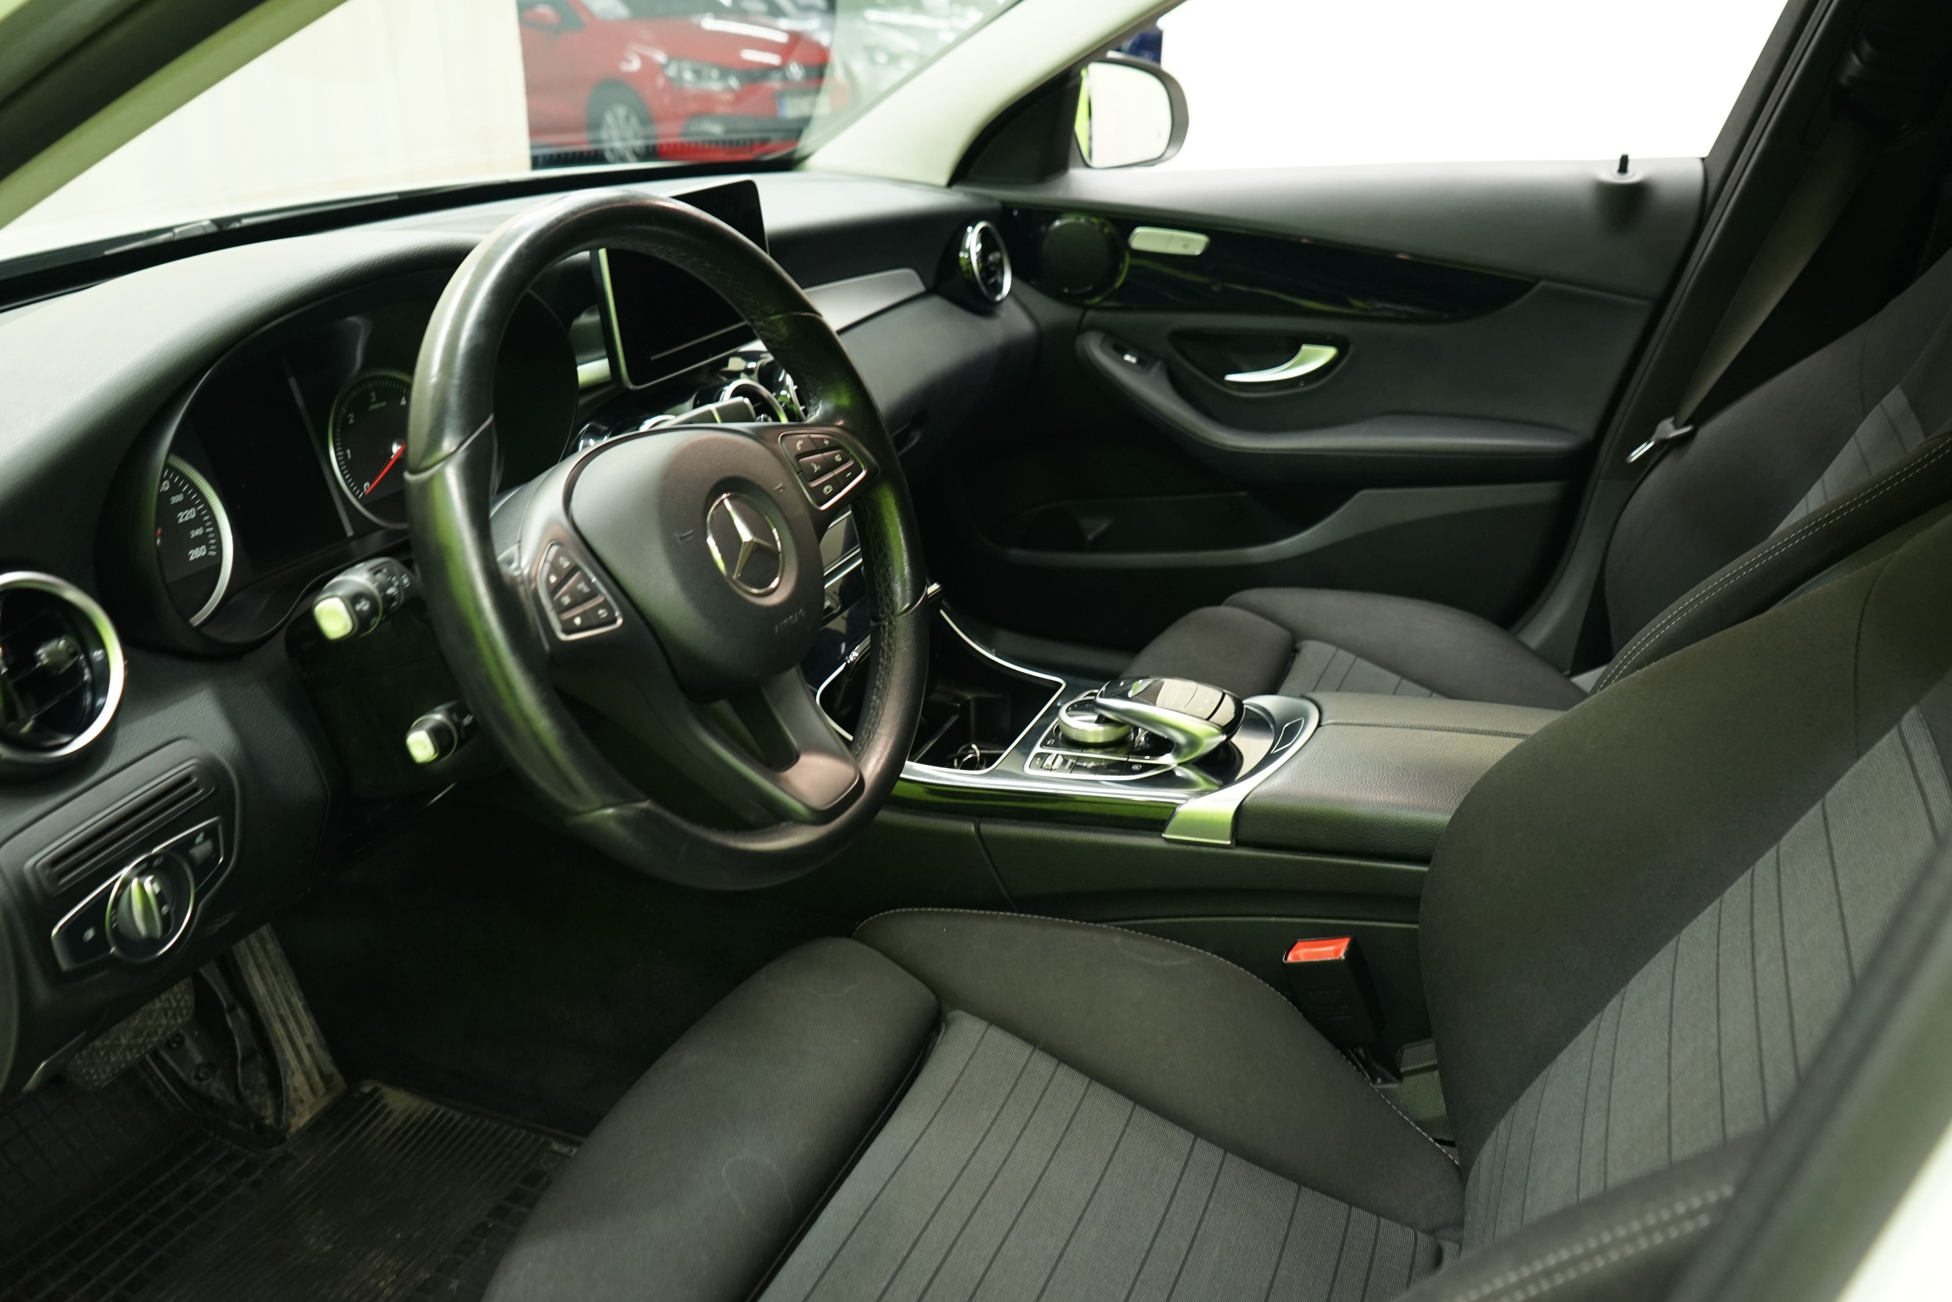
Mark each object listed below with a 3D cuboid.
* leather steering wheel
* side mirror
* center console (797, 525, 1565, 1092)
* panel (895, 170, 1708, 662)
[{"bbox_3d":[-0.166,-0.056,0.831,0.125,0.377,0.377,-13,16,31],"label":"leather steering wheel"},{"bbox_3d":[0.193,-0.685,1.937,0.115,0.145,0.195,16,30,34],"label":"side mirror"},{"bbox_3d":[0.159,0.110,1.201,0.720,0.340,0.260,9,27,23],"label":"center console"},{"bbox_3d":[0.320,-0.255,1.800,0.880,0.640,0.140,9,27,23],"label":"panel"}]

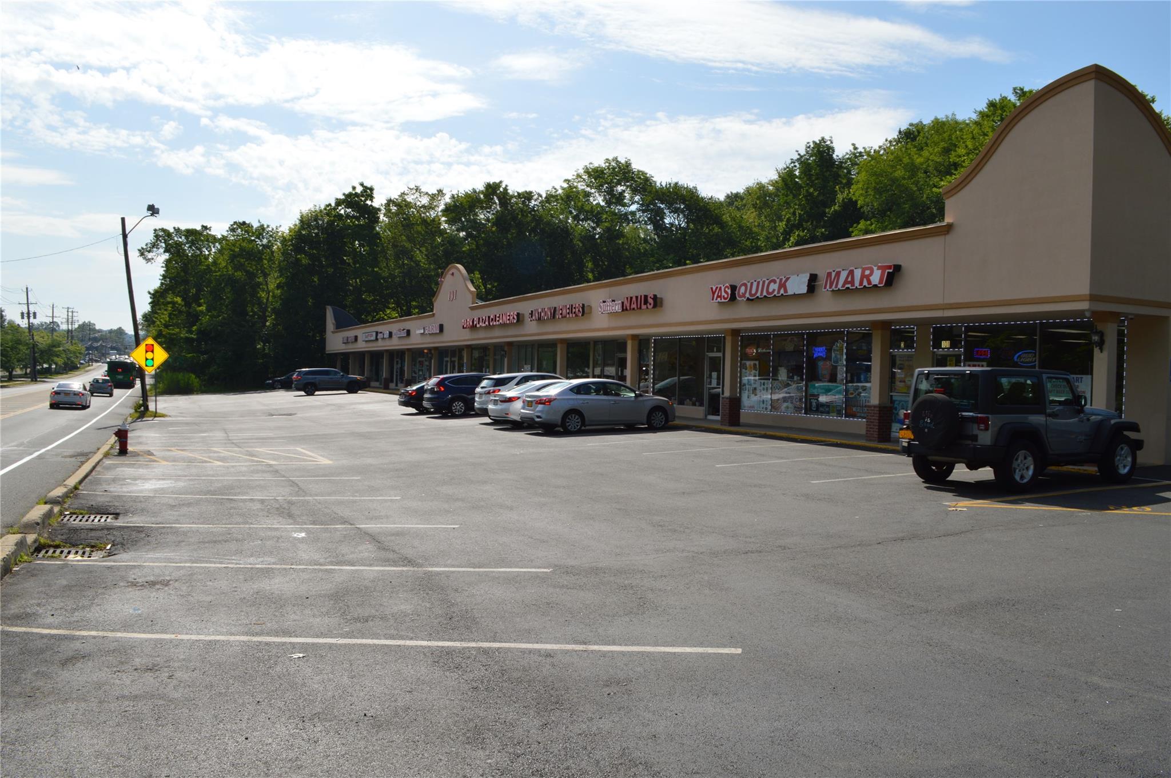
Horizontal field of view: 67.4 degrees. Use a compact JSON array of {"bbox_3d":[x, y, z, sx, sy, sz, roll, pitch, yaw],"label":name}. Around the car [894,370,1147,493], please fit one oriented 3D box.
[{"bbox_3d":[6.932,0.596,14.100,4.153,1.800,1.870,1,1,-27],"label":"car"}]

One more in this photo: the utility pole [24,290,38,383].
[{"bbox_3d":[-69.675,-6.881,110.000,1.600,11.800,0.500,1,1,-27],"label":"utility pole"}]

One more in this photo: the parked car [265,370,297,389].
[{"bbox_3d":[-23.116,-0.674,69.500,4.700,1.470,1.820,1,1,-24],"label":"parked car"}]

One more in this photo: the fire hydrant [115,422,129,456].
[{"bbox_3d":[-11.416,1.221,21.600,0.340,0.790,0.330,1,1,-26],"label":"fire hydrant"}]

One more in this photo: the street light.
[{"bbox_3d":[-21.326,-3.875,42.000,1.500,9.800,0.450,1,1,-27],"label":"street light"}]

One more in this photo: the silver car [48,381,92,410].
[{"bbox_3d":[-28.052,0.341,47.876,1.850,1.450,4.870,1,1,-27],"label":"silver car"}]

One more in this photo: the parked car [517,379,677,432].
[{"bbox_3d":[0.507,0.491,25.606,4.620,1.495,1.760,1,1,-27],"label":"parked car"}]

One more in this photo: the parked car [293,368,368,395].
[{"bbox_3d":[-17.434,-0.519,59.945,4.860,1.730,1.920,1,1,-25],"label":"parked car"}]

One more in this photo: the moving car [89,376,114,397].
[{"bbox_3d":[-38.081,-0.193,69.191,1.800,1.510,4.350,1,1,-27],"label":"moving car"}]

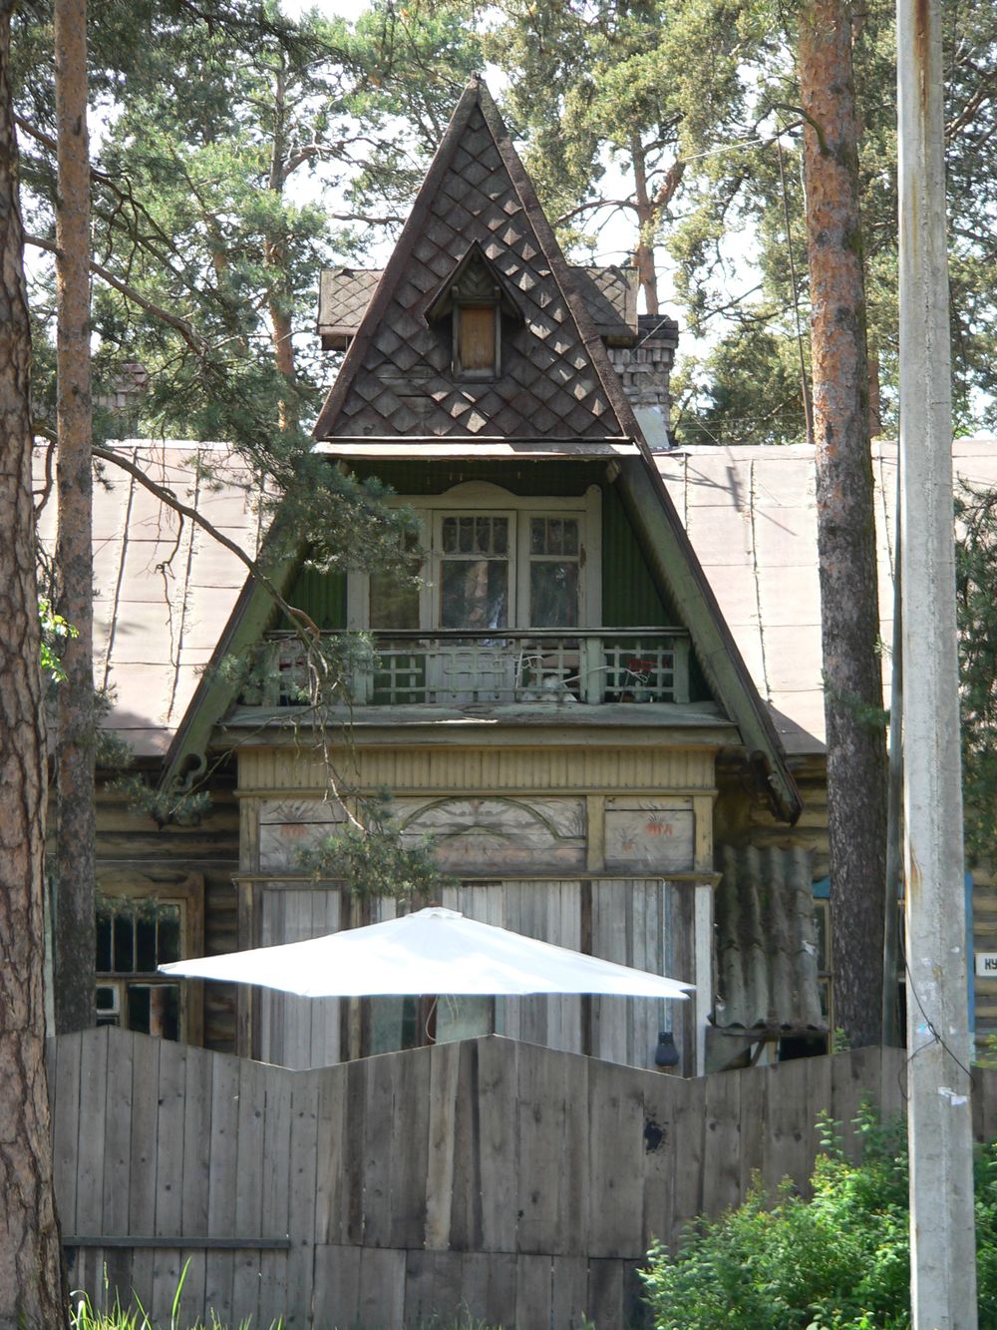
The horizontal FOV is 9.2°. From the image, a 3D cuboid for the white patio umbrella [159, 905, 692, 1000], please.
[{"bbox_3d":[-0.386,2.480,33.400,2.900,2.450,2.900,0,-4,0],"label":"white patio umbrella"}]

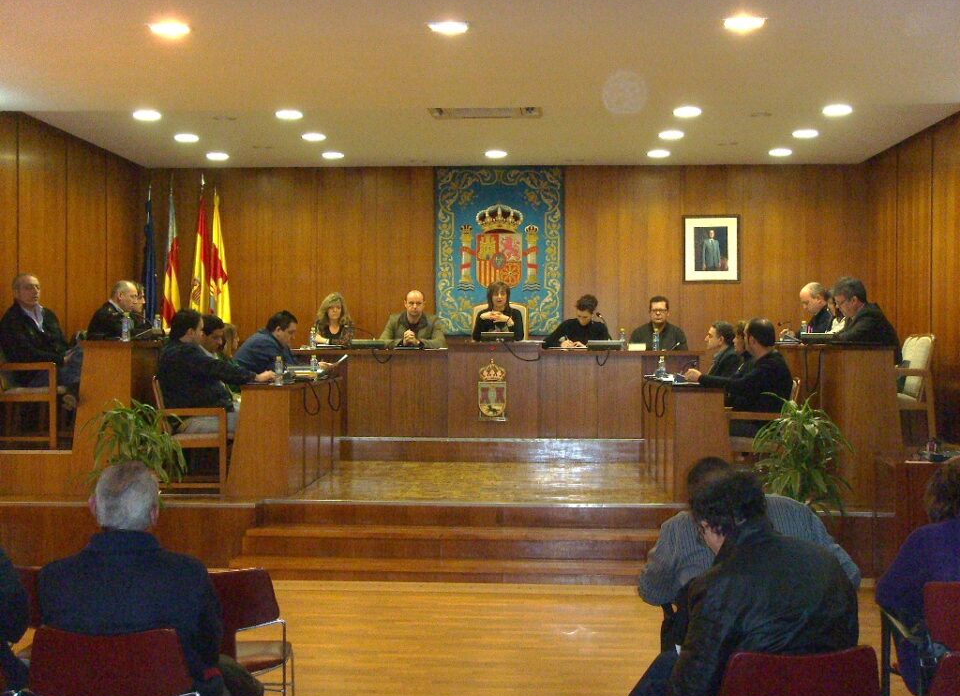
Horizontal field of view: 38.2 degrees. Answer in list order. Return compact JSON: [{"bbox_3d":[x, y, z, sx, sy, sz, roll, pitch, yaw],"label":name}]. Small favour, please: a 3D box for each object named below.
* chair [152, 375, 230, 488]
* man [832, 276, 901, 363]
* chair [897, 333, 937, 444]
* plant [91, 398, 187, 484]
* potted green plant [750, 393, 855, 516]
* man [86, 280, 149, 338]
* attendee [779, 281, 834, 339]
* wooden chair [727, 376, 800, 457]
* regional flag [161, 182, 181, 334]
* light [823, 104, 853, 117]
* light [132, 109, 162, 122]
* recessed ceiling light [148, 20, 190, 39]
[{"bbox_3d":[-2.070,0.616,10.000,0.550,0.835,0.570,0,0,3],"label":"chair"},{"bbox_3d":[2.801,0.099,10.050,0.740,1.220,0.540,0,0,3],"label":"man"},{"bbox_3d":[2.820,0.323,9.750,0.570,0.820,0.570,0,0,-5],"label":"chair"},{"bbox_3d":[-2.323,0.705,9.350,0.680,0.800,0.660,0,0,3],"label":"plant"},{"bbox_3d":[2.111,0.689,9.050,0.680,0.820,0.660,0,0,3],"label":"potted green plant"},{"bbox_3d":[-2.630,0.096,10.700,0.800,1.235,0.520,0,0,3],"label":"man"},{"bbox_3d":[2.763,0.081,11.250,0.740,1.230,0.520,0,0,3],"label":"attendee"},{"bbox_3d":[1.930,0.629,9.680,0.560,0.830,0.570,0,0,3],"label":"wooden chair"},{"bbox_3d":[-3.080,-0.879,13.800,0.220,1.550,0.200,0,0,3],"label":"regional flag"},{"bbox_3d":[2.797,-1.862,10.850,0.225,0.050,0.225,0,0,3],"label":"light"},{"bbox_3d":[-2.770,-1.937,11.550,0.235,0.060,0.235,0,0,3],"label":"light"},{"bbox_3d":[-1.568,-1.608,7.000,0.215,0.060,0.215,0,0,3],"label":"recessed ceiling light"}]

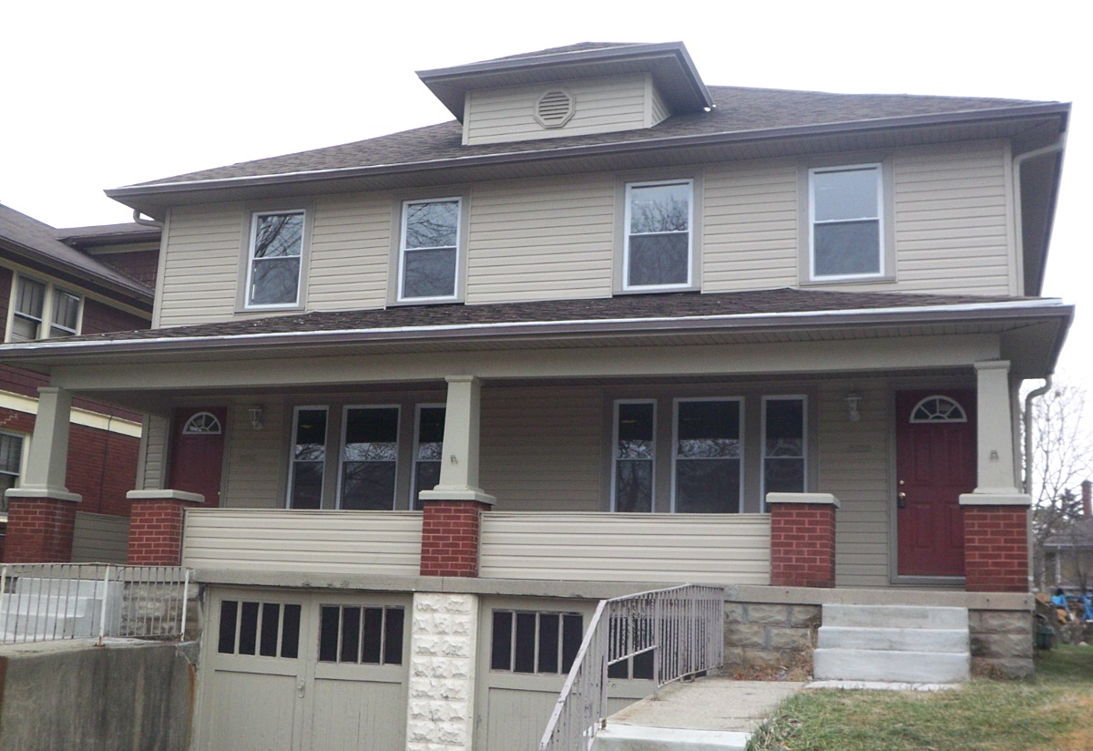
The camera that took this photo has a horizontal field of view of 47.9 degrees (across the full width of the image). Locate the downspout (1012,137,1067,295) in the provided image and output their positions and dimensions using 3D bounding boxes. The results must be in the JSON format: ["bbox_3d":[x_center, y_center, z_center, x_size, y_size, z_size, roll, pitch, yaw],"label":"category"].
[{"bbox_3d":[5.469,-1.761,13.559,0.540,1.850,0.140,-2,-11,19],"label":"downspout"}]

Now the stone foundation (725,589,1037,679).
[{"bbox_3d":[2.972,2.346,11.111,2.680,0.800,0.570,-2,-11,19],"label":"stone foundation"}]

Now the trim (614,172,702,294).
[{"bbox_3d":[1.344,-1.730,14.910,1.080,1.526,0.100,-2,-11,19],"label":"trim"}]

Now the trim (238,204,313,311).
[{"bbox_3d":[-3.641,-1.585,16.585,1.070,1.506,0.100,-2,-11,19],"label":"trim"}]

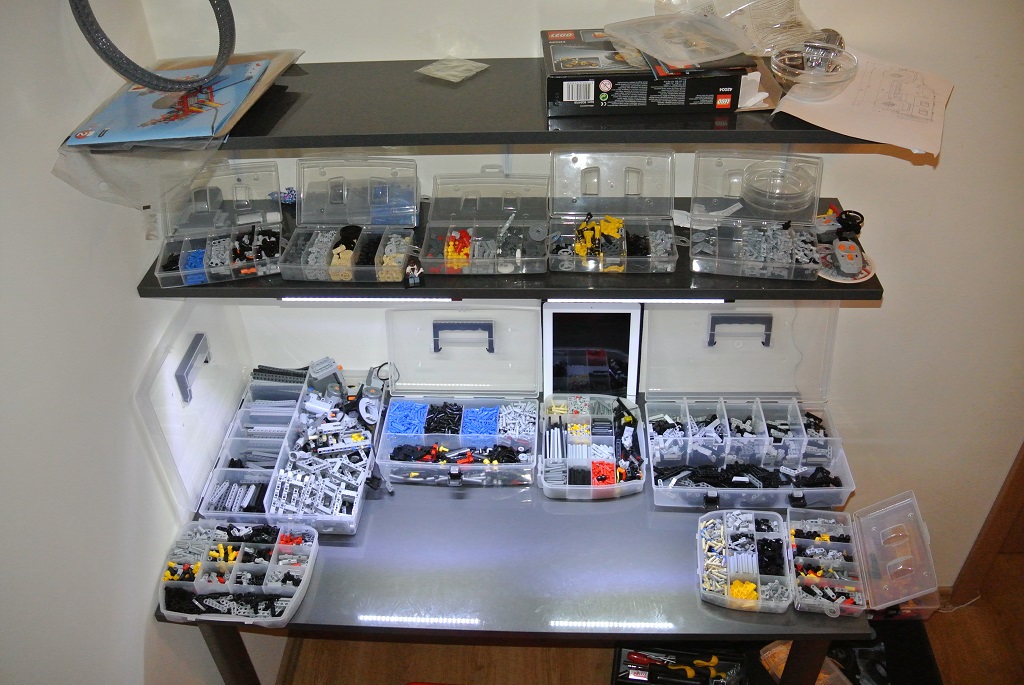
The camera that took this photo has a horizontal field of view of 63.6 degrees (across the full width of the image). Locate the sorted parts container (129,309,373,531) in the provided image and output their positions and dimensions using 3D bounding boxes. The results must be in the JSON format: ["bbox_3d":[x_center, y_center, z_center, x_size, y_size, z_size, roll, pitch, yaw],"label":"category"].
[{"bbox_3d":[-0.425,0.102,1.509,0.310,0.345,0.360,0,41,3],"label":"sorted parts container"}]

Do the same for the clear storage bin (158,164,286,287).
[{"bbox_3d":[-0.460,-0.193,1.293,0.186,0.128,0.160,-8,41,-6],"label":"clear storage bin"}]

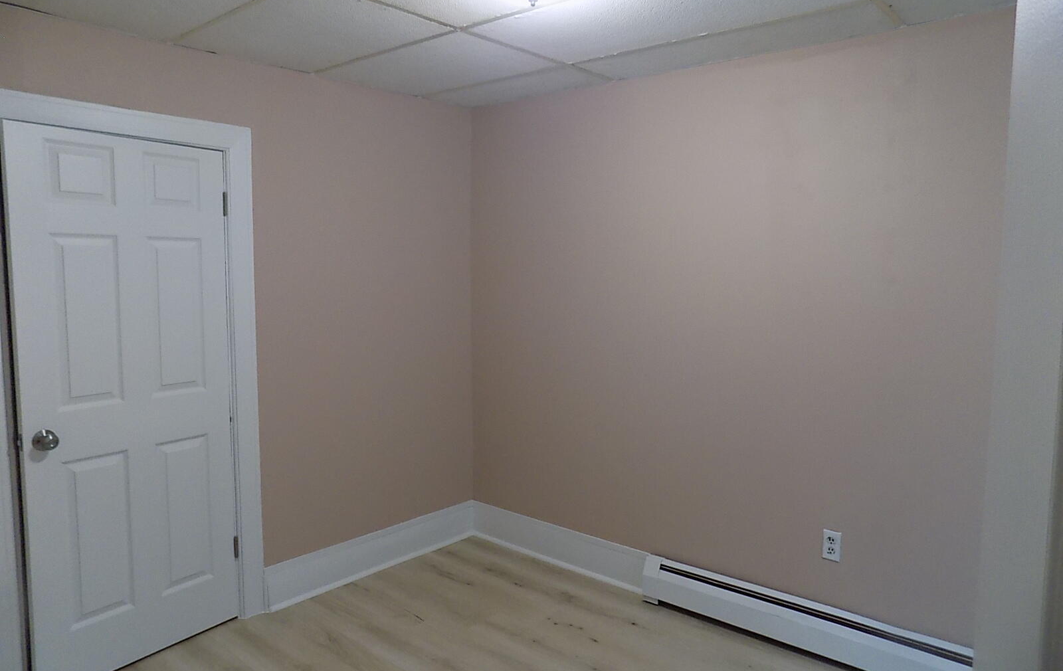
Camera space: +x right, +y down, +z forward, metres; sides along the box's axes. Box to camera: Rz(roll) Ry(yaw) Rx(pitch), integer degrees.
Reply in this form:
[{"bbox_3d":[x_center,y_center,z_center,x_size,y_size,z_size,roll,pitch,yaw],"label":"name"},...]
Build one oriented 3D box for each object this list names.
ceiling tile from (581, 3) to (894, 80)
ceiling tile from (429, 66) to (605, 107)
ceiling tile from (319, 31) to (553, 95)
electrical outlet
[{"bbox_3d":[0.721,-1.112,2.707,1.193,0.020,0.336,6,9,41],"label":"ceiling tile"},{"bbox_3d":[-0.092,-1.200,3.417,0.924,0.020,0.336,6,9,41],"label":"ceiling tile"},{"bbox_3d":[-0.411,-1.162,3.057,0.924,0.020,0.581,6,9,41],"label":"ceiling tile"},{"bbox_3d":[1.153,0.809,2.715,0.070,0.115,0.008,5,7,41],"label":"electrical outlet"}]

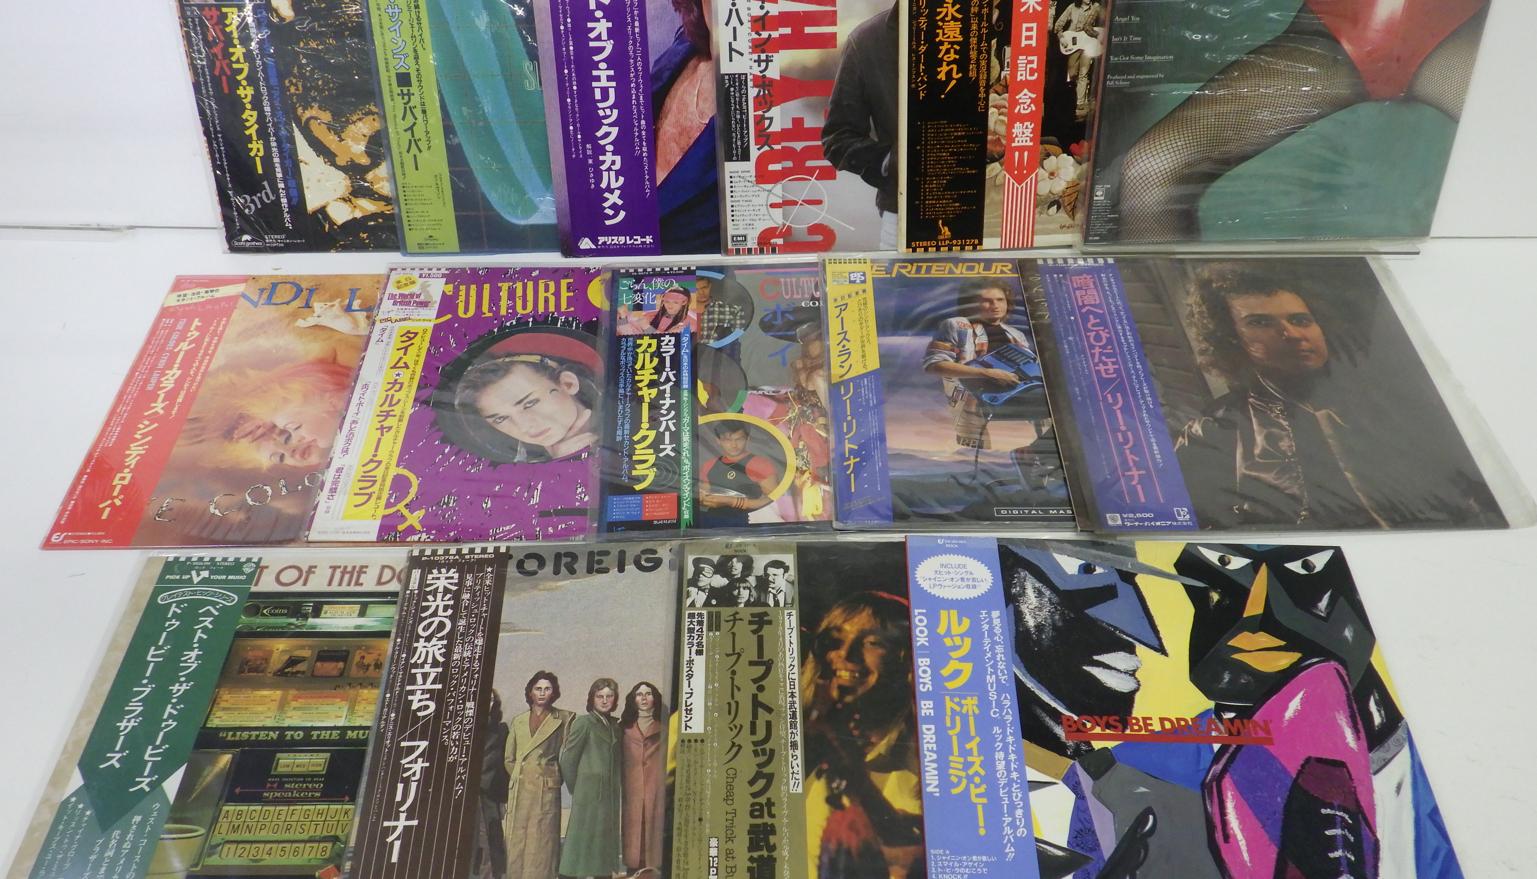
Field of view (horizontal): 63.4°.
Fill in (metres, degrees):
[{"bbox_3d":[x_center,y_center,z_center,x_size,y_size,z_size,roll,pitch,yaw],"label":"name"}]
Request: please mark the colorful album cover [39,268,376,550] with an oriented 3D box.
[{"bbox_3d":[-0.380,-0.035,1.024,0.315,0.007,0.315,-1,47,0],"label":"colorful album cover"}]

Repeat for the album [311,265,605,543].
[{"bbox_3d":[-0.184,-0.040,1.025,0.315,0.007,0.315,-1,47,0],"label":"album"}]

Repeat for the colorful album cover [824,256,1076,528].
[{"bbox_3d":[0.210,-0.049,1.028,0.315,0.007,0.315,-1,47,0],"label":"colorful album cover"}]

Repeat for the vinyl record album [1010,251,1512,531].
[{"bbox_3d":[0.385,-0.047,1.023,0.315,0.007,0.315,-1,47,0],"label":"vinyl record album"}]

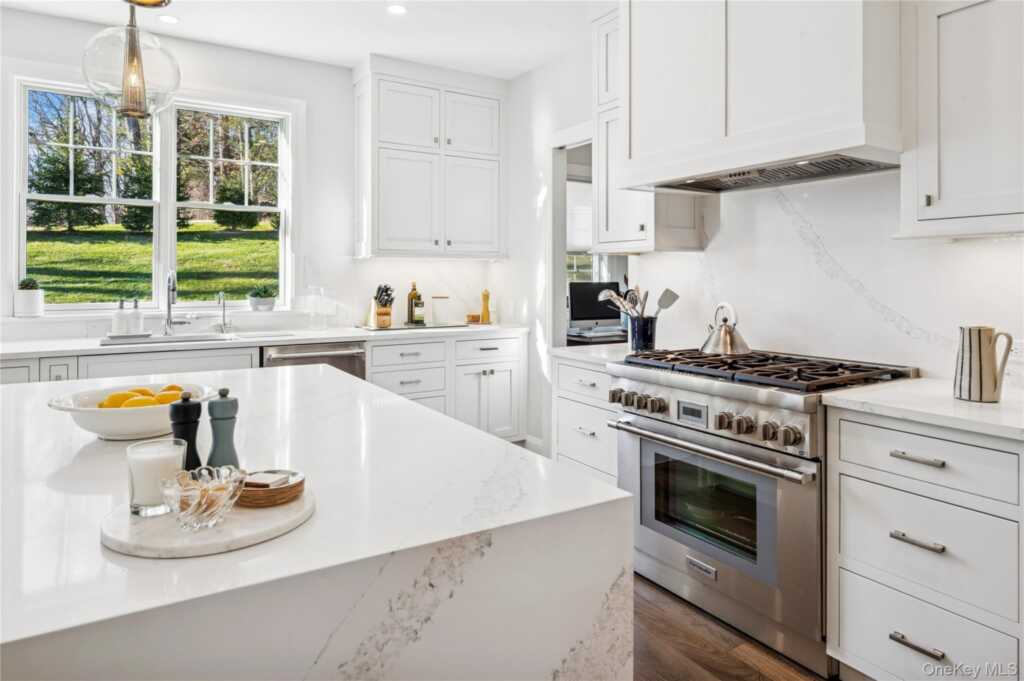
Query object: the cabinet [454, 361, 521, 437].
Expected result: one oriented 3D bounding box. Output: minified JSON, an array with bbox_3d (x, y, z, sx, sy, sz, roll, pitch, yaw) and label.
[{"bbox_3d":[-0.337,0.432,4.450,0.580,0.600,0.560,-2,4,-29],"label":"cabinet"}]

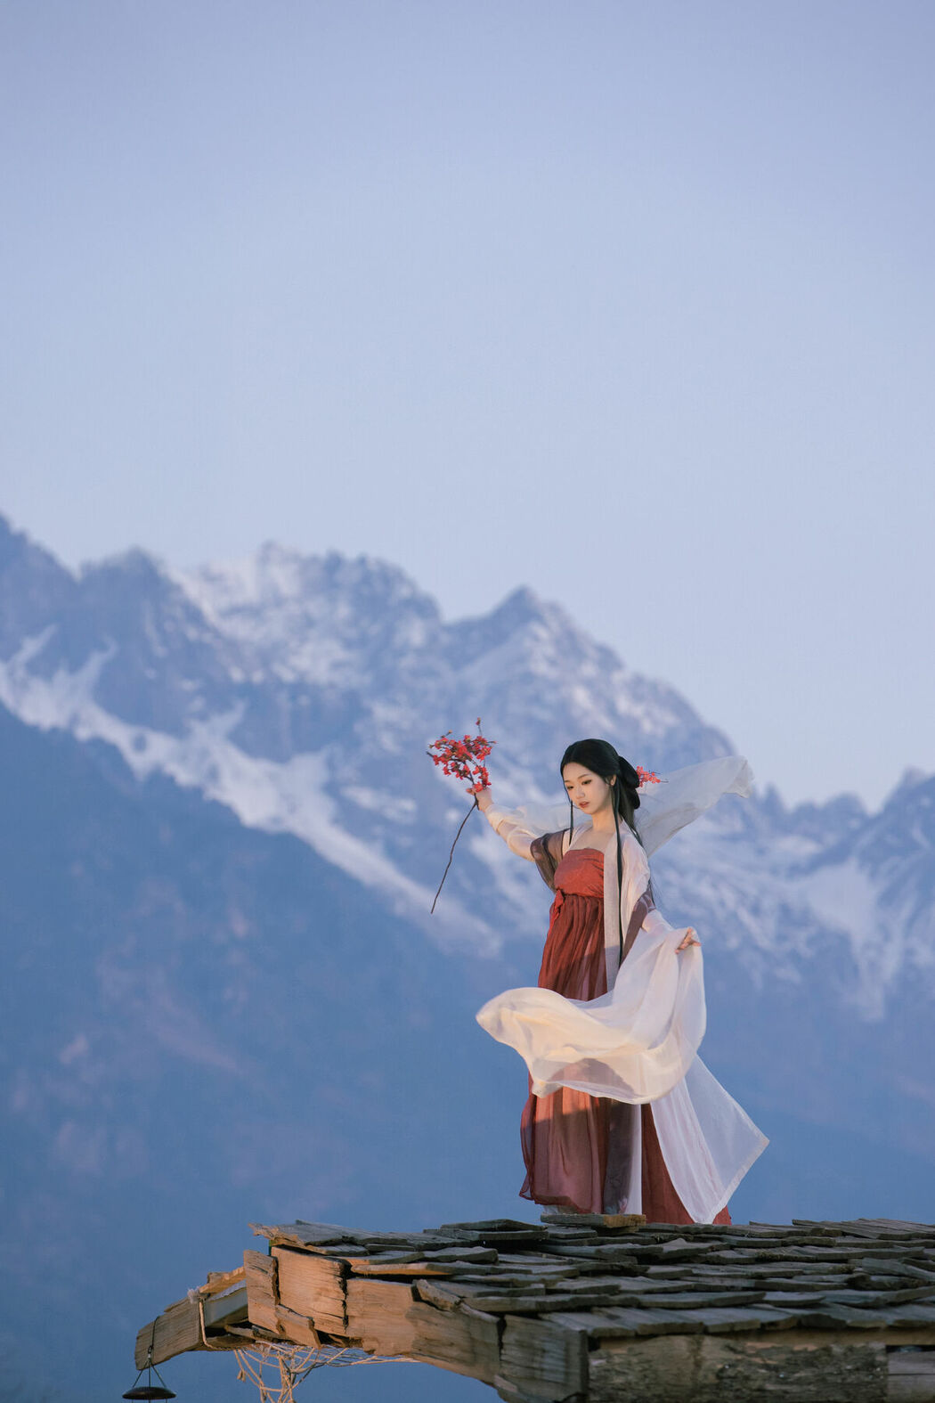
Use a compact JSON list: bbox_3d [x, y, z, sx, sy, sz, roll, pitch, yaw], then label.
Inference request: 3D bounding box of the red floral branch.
[{"bbox_3d":[-0.026,0.392,24.250,0.220,0.670,0.190,10,-3,0],"label":"red floral branch"}]

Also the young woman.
[{"bbox_3d":[0.520,0.956,24.200,0.820,1.660,0.600,-3,-5,35],"label":"young woman"}]

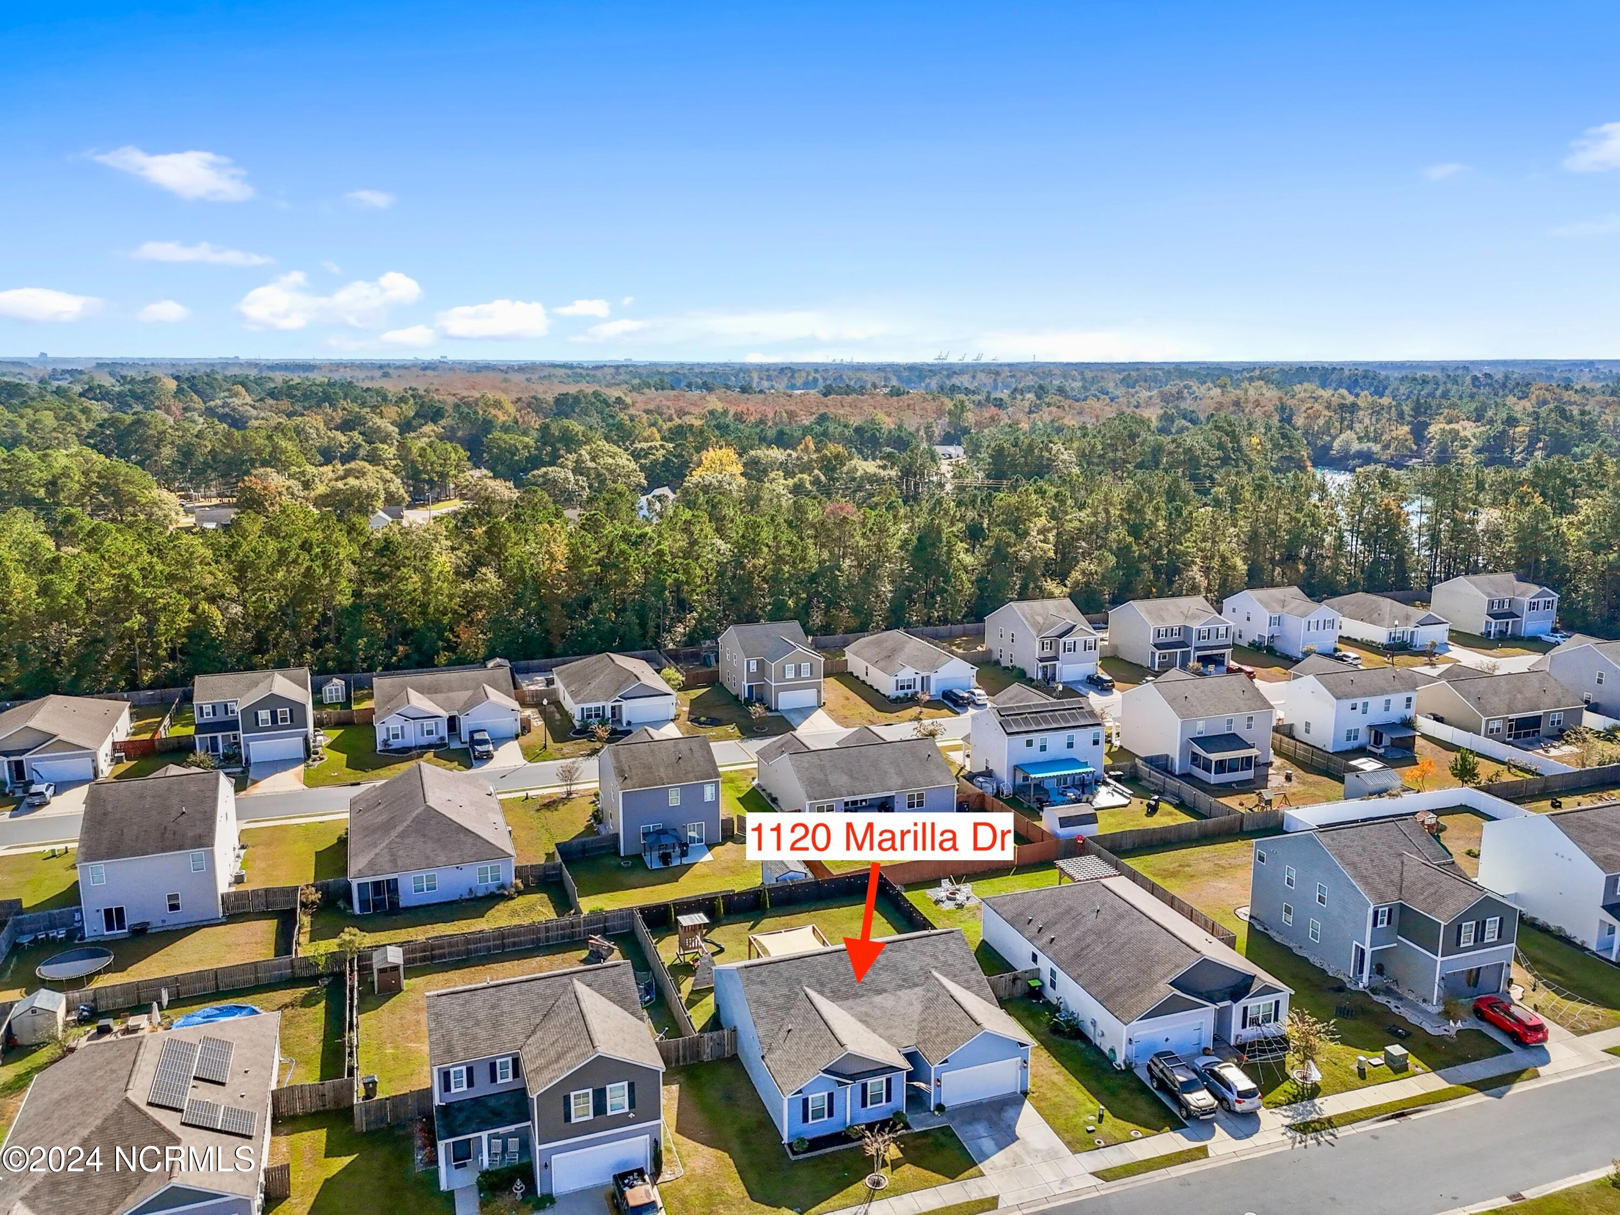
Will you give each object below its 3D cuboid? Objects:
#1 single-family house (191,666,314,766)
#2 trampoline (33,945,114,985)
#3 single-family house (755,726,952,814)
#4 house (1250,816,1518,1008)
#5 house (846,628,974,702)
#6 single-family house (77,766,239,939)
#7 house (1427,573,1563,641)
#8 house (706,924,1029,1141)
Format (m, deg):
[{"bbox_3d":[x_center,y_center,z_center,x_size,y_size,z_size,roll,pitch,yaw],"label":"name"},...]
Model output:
[{"bbox_3d":[-61.220,11.540,124.000,11.700,8.100,12.800,-5,13,-20],"label":"single-family house"},{"bbox_3d":[-49.717,24.528,76.163,4.300,0.950,4.300,-4,13,-20],"label":"trampoline"},{"bbox_3d":[4.280,15.770,109.950,15.400,5.900,14.350,-4,13,-19],"label":"single-family house"},{"bbox_3d":[40.990,20.560,81.090,9.500,8.950,15.450,-4,13,-19],"label":"house"},{"bbox_3d":[13.351,6.855,149.416,12.220,5.600,15.000,-5,13,-20],"label":"house"},{"bbox_3d":[-51.272,17.703,88.324,10.300,9.000,15.400,-4,13,-20],"label":"single-family house"},{"bbox_3d":[108.828,-0.941,179.203,11.740,8.200,12.510,-5,13,-20],"label":"house"},{"bbox_3d":[3.464,24.633,69.289,15.390,5.490,14.740,-4,13,-19],"label":"house"}]

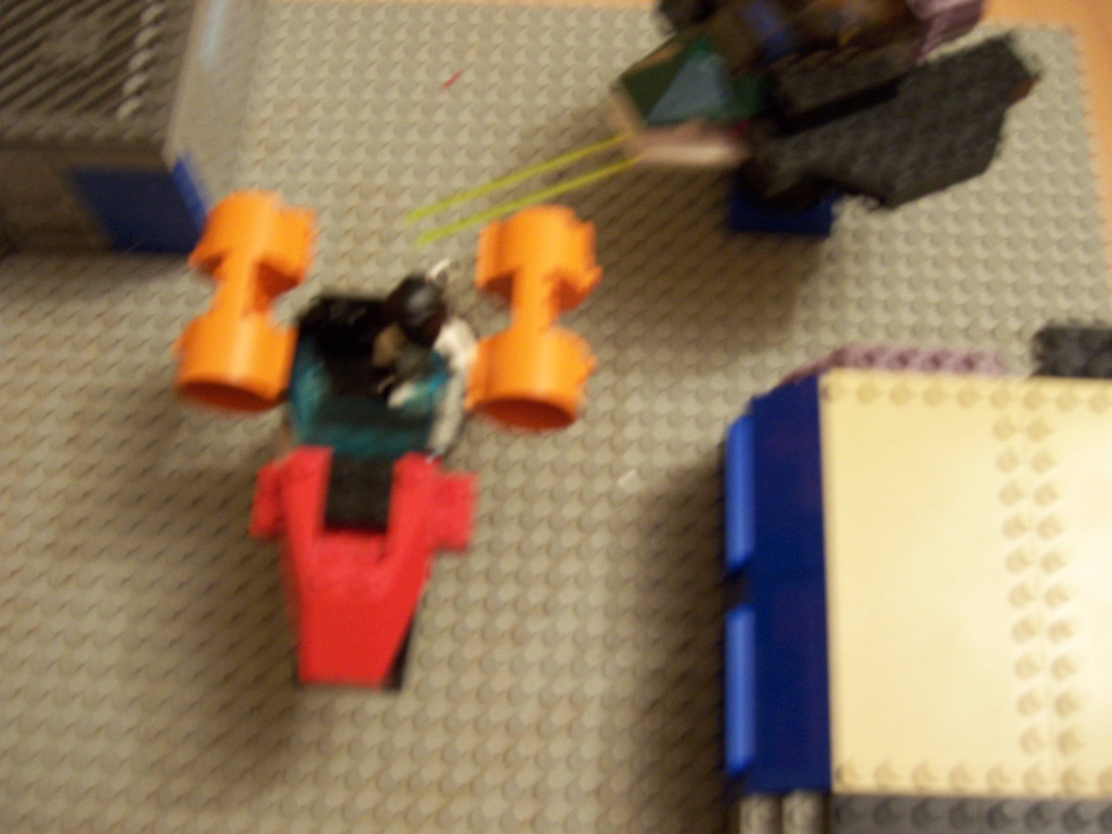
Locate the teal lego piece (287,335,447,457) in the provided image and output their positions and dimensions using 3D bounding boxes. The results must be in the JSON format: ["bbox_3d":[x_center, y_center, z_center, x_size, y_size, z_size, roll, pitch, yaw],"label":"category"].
[{"bbox_3d":[-0.042,-0.004,0.255,0.032,0.017,0.024,3,68,2],"label":"teal lego piece"}]

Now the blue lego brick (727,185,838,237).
[{"bbox_3d":[0.069,-0.066,0.356,0.032,0.011,0.016,3,68,2],"label":"blue lego brick"}]

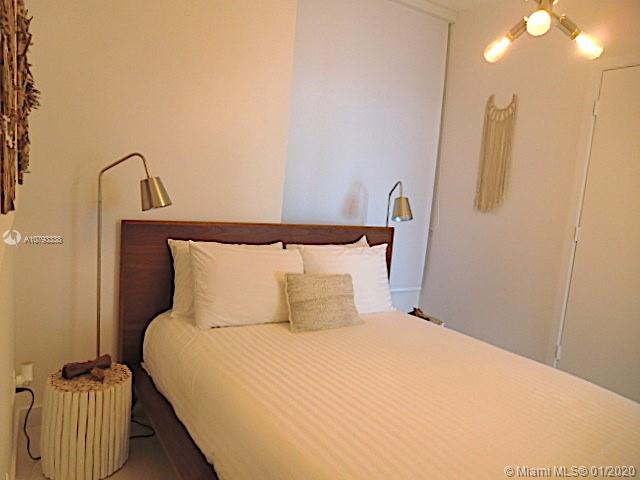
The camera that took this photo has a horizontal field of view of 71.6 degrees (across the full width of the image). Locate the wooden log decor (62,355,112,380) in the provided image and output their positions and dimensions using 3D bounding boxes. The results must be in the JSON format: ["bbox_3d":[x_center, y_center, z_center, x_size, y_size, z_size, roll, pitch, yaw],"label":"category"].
[{"bbox_3d":[-1.000,0.547,1.912,0.064,0.058,0.187,9,8,34],"label":"wooden log decor"}]

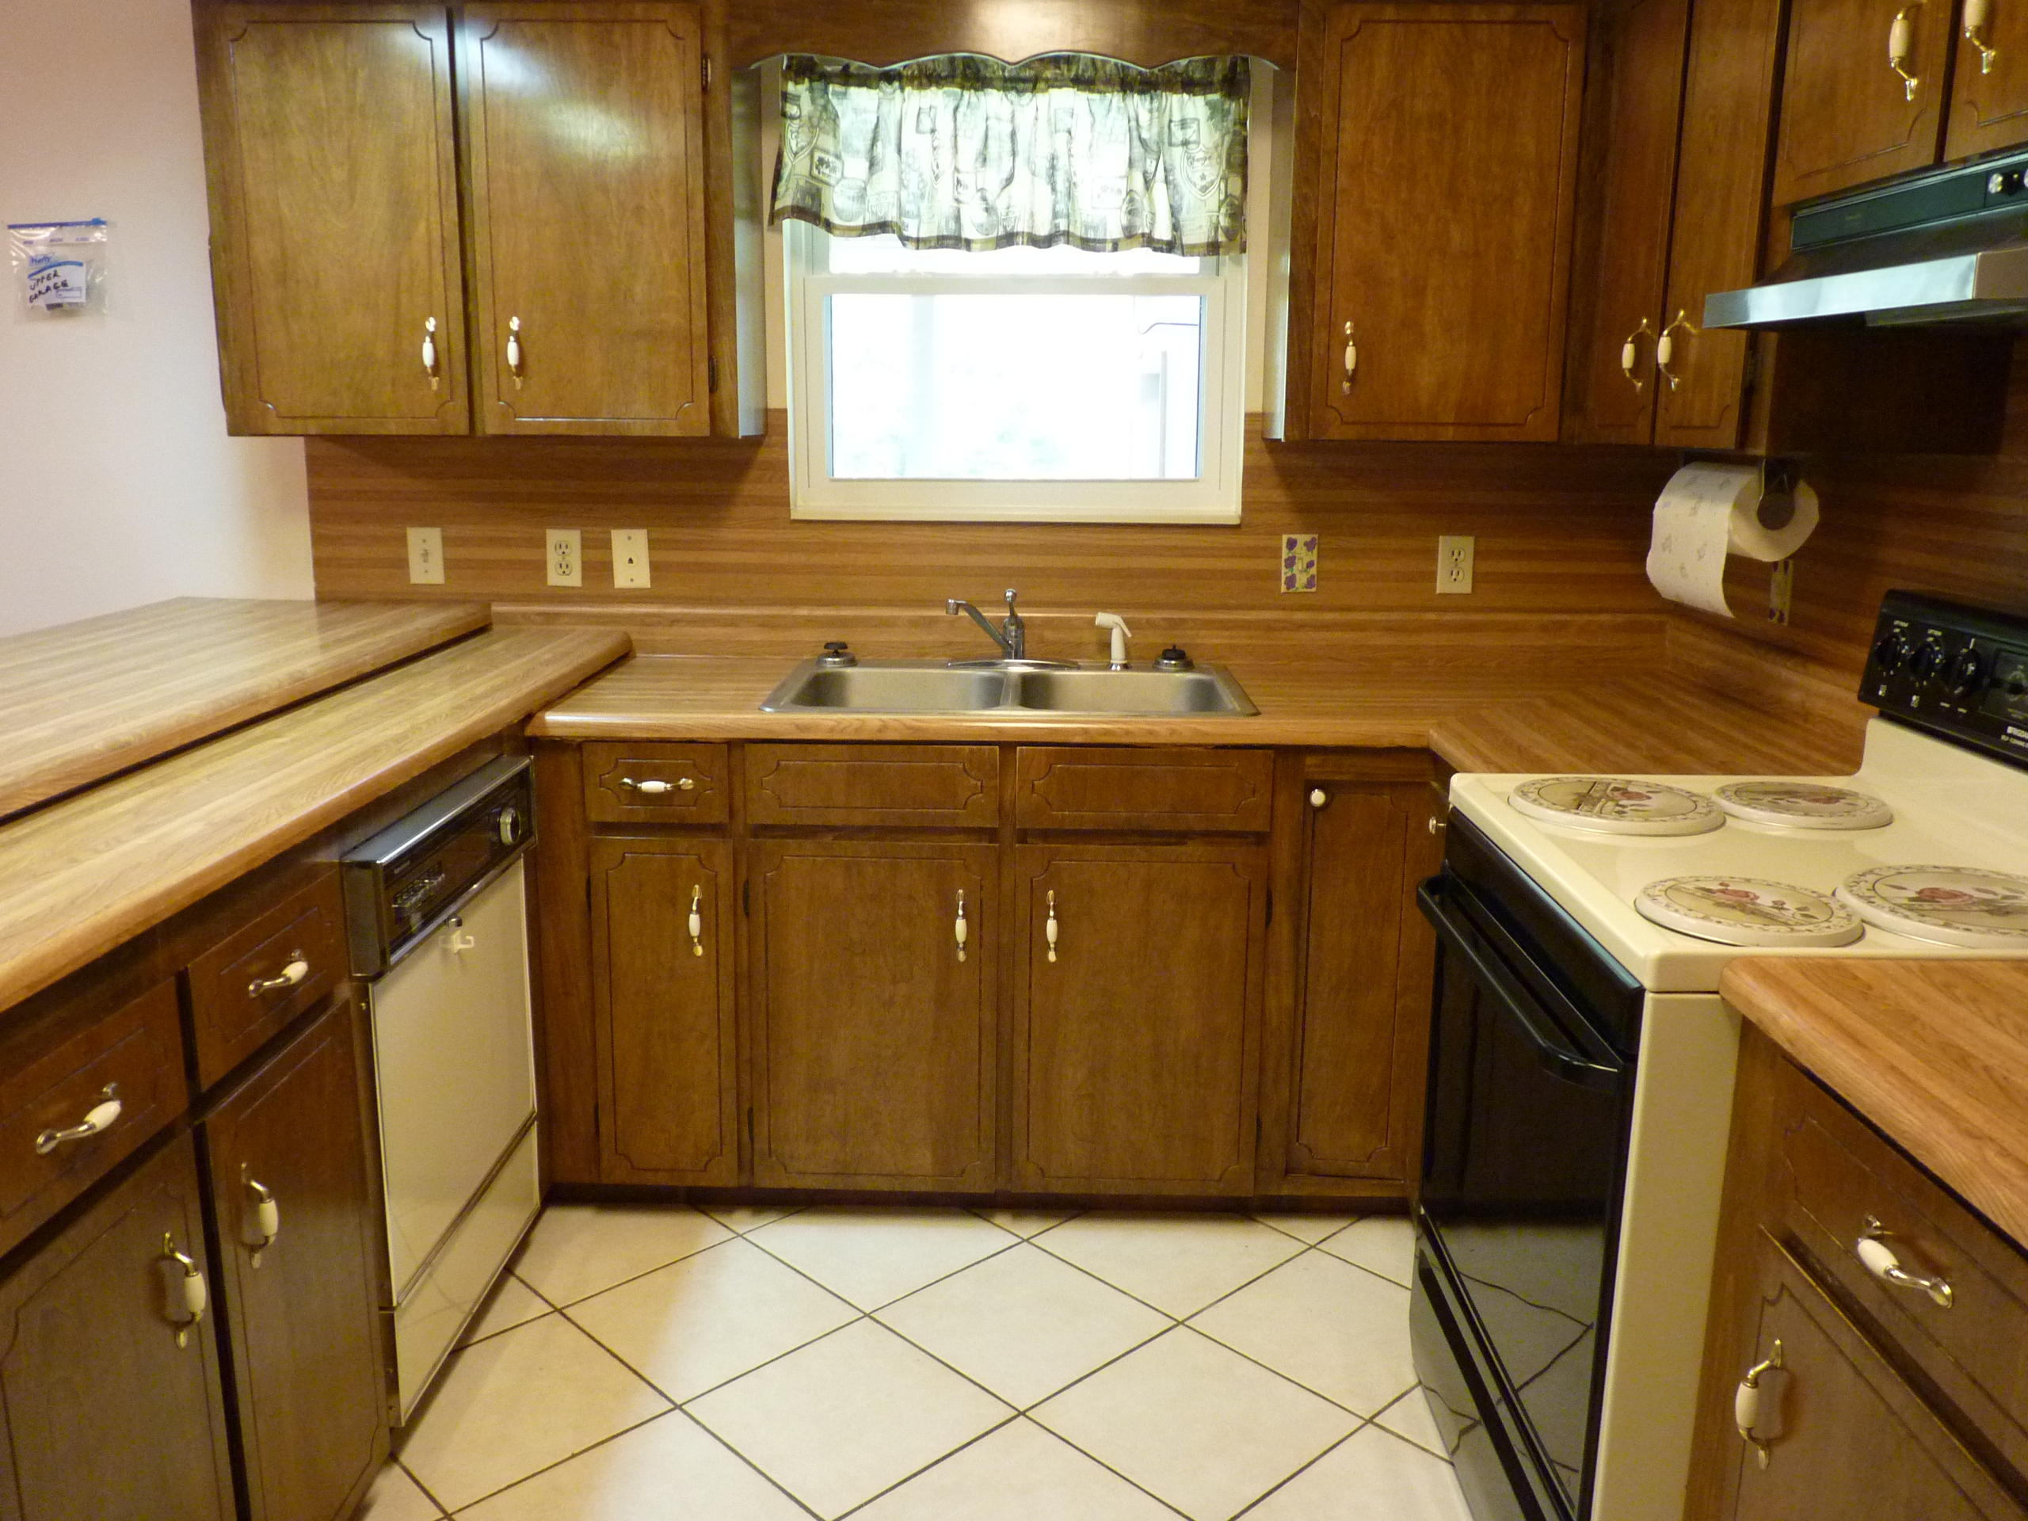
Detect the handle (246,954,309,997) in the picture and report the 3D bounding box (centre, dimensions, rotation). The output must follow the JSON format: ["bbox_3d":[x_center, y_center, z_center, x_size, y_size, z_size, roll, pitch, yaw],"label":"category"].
[{"bbox_3d":[-0.767,0.223,1.676,0.031,0.023,0.115,1,12,1],"label":"handle"}]

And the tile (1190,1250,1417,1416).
[{"bbox_3d":[0.507,0.891,2.480,0.342,0.010,0.342,-11,16,-43],"label":"tile"}]

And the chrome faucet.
[{"bbox_3d":[-0.054,-0.238,2.954,0.050,0.138,0.200,11,16,40],"label":"chrome faucet"}]

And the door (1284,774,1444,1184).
[{"bbox_3d":[0.571,0.366,2.608,0.216,0.693,0.025,1,12,0],"label":"door"}]

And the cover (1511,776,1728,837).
[{"bbox_3d":[0.760,0.054,2.000,0.257,0.018,0.257,1,12,0],"label":"cover"}]

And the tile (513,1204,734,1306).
[{"bbox_3d":[-0.713,0.822,2.739,0.342,0.010,0.342,-11,16,-43],"label":"tile"}]

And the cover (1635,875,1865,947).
[{"bbox_3d":[0.727,0.144,1.569,0.207,0.018,0.207,1,12,0],"label":"cover"}]

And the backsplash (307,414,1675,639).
[{"bbox_3d":[-0.048,-0.466,3.172,2.729,0.449,0.025,1,12,0],"label":"backsplash"}]

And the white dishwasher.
[{"bbox_3d":[-1.065,0.460,2.248,0.610,0.833,0.605,1,12,0],"label":"white dishwasher"}]

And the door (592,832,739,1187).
[{"bbox_3d":[-0.590,0.432,2.693,0.240,0.621,0.020,1,12,1],"label":"door"}]

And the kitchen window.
[{"bbox_3d":[0.005,-0.902,3.075,0.903,0.876,0.100,1,12,0],"label":"kitchen window"}]

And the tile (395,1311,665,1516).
[{"bbox_3d":[-0.722,0.923,2.259,0.342,0.010,0.342,-11,16,-43],"label":"tile"}]

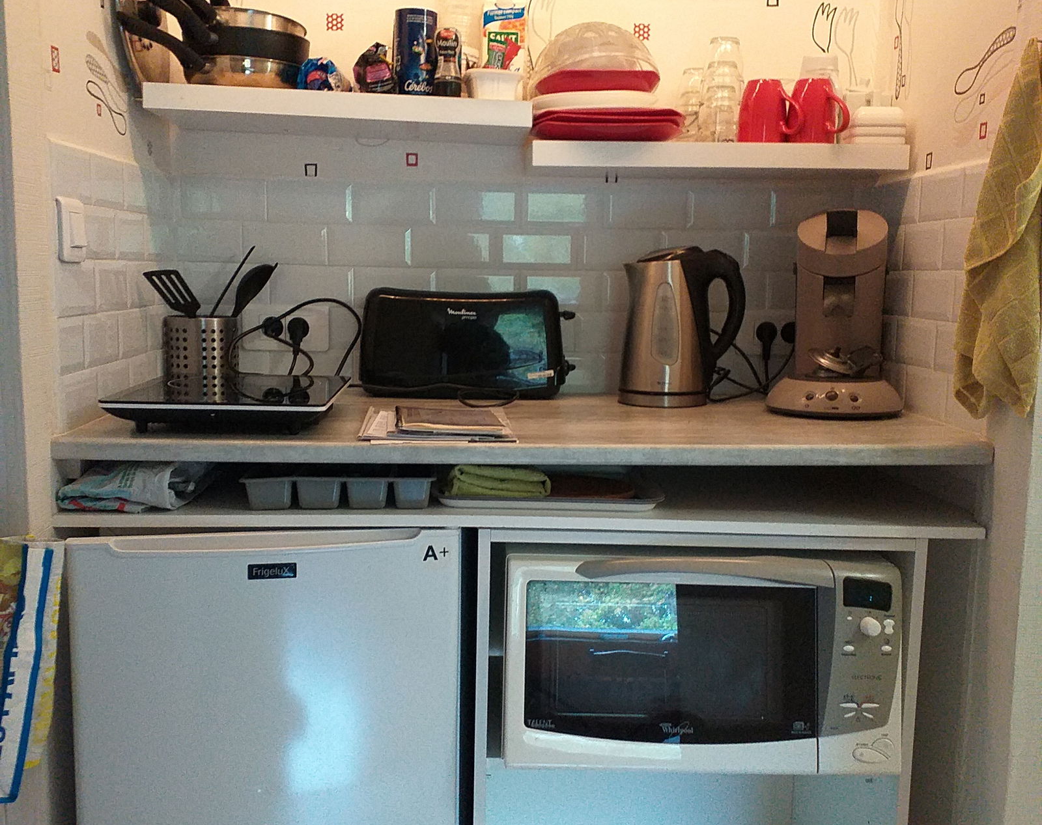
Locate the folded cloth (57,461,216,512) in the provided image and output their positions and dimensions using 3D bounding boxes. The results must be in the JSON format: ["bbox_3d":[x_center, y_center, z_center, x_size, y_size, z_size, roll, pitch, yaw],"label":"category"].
[{"bbox_3d":[-0.535,0.082,1.492,0.160,0.067,0.250,0,7,-3],"label":"folded cloth"}]

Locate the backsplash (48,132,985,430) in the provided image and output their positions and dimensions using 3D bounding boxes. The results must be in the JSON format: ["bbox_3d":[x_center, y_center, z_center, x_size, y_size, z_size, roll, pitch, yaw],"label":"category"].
[{"bbox_3d":[0.016,-0.193,1.638,1.252,0.380,0.552,0,7,-3],"label":"backsplash"}]

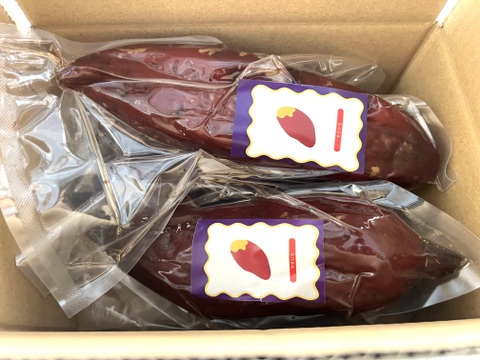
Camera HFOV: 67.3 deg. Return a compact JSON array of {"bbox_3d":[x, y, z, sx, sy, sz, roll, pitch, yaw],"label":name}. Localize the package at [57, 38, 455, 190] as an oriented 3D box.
[{"bbox_3d":[0.001,-0.038,0.211,0.228,0.058,0.068,11,75,5],"label":"package"}]

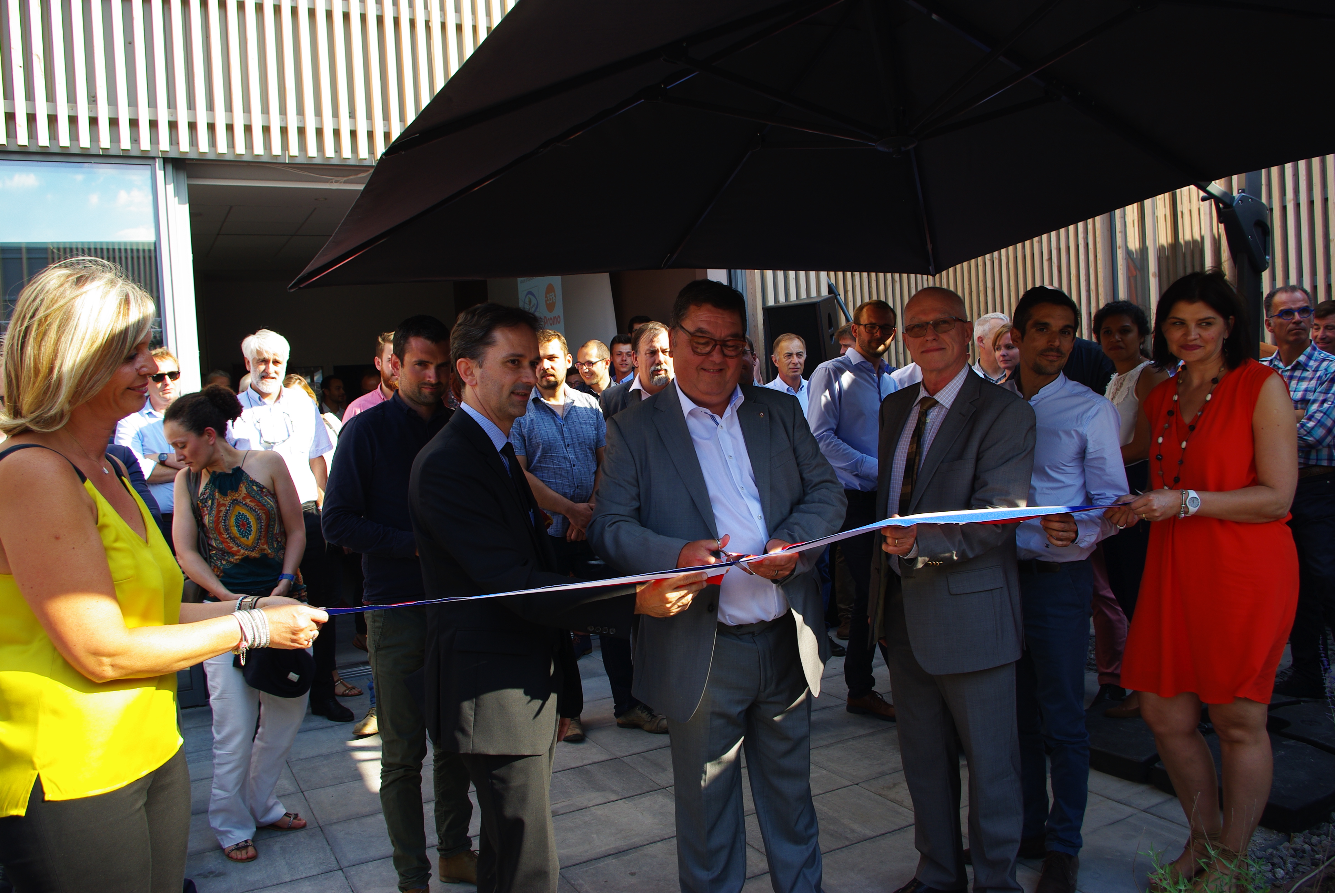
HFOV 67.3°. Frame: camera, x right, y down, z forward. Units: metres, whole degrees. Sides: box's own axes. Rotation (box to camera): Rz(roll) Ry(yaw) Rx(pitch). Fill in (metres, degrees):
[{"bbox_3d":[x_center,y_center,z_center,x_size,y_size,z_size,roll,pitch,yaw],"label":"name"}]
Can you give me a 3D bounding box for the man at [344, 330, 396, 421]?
[{"bbox_3d":[-1.205,0.368,4.550,0.540,1.780,0.360,-5,5,-24],"label":"man"}]

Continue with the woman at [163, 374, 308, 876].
[{"bbox_3d":[-1.466,0.575,3.450,0.490,1.590,0.380,-5,5,-21],"label":"woman"}]

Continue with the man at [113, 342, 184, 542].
[{"bbox_3d":[-2.206,0.446,4.450,0.560,1.750,0.360,-6,6,-28],"label":"man"}]

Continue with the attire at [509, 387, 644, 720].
[{"bbox_3d":[-0.399,0.456,4.430,0.540,1.440,0.340,-5,5,-17],"label":"attire"}]

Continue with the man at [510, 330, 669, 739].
[{"bbox_3d":[-0.385,0.350,4.430,0.600,1.750,0.400,-5,5,-17],"label":"man"}]

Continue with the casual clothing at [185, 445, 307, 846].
[{"bbox_3d":[-1.442,0.668,3.460,0.420,1.280,0.320,-5,5,-21],"label":"casual clothing"}]

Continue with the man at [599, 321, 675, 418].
[{"bbox_3d":[-0.044,0.325,4.450,0.550,1.760,0.350,-4,5,-11],"label":"man"}]

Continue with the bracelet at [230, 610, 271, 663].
[{"bbox_3d":[-0.624,0.284,1.500,0.055,0.080,0.060,-7,6,-37],"label":"bracelet"}]

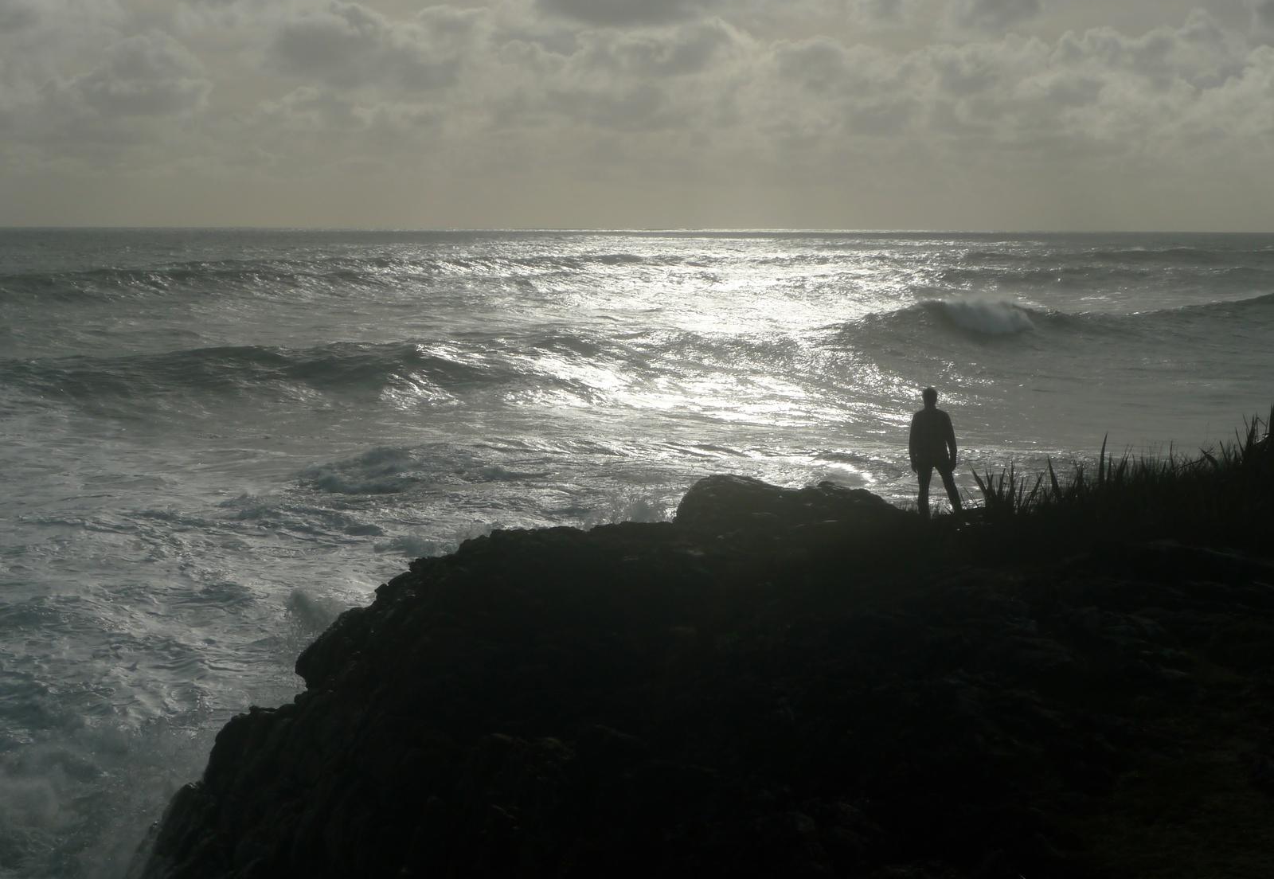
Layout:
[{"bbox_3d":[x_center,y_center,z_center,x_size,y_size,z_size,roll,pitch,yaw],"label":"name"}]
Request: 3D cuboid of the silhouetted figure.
[{"bbox_3d":[3.843,0.199,27.000,0.670,1.750,0.390,1,6,6],"label":"silhouetted figure"}]

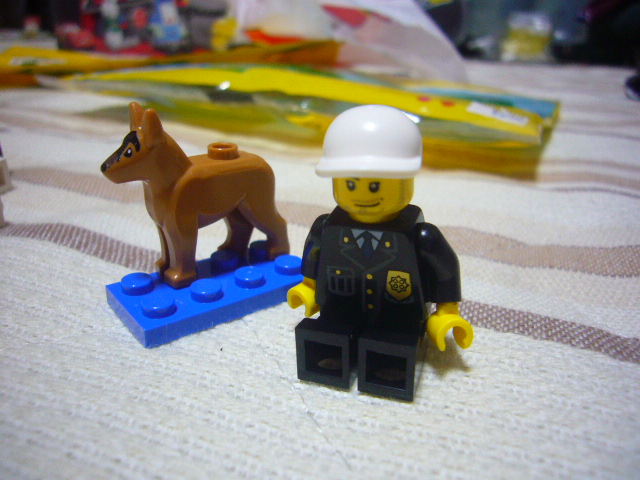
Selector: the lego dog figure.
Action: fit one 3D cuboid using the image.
[{"bbox_3d":[-0.019,-0.008,0.085,0.032,0.029,0.008,-15,29,-37],"label":"lego dog figure"}]

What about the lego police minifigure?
[{"bbox_3d":[0.007,0.001,0.068,0.026,0.036,0.017,6,23,18],"label":"lego police minifigure"}]

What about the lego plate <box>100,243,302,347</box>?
[{"bbox_3d":[-0.017,0.008,0.088,0.032,0.005,0.016,-15,29,-37],"label":"lego plate"}]

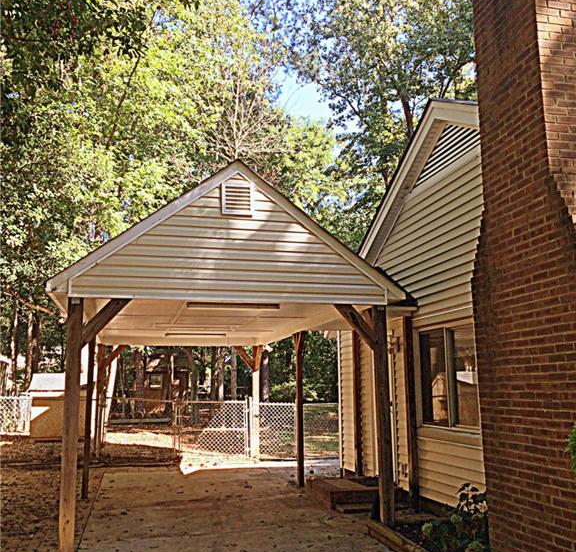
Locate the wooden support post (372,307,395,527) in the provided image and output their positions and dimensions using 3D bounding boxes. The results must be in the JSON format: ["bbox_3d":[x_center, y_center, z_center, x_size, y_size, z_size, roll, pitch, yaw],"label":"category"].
[{"bbox_3d":[1.134,1.604,7.613,0.129,2.515,0.129,2,-10,-14],"label":"wooden support post"}]

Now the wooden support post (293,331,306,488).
[{"bbox_3d":[0.210,2.261,11.065,0.089,2.594,0.089,2,-10,-14],"label":"wooden support post"}]

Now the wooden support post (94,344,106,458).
[{"bbox_3d":[-4.040,2.673,13.784,0.129,2.386,0.129,2,-10,-14],"label":"wooden support post"}]

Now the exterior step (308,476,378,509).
[{"bbox_3d":[0.840,3.178,9.508,0.832,0.257,1.188,2,-10,-14],"label":"exterior step"}]

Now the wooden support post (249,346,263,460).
[{"bbox_3d":[-0.730,2.864,14.606,0.129,2.534,0.129,2,-10,-14],"label":"wooden support post"}]

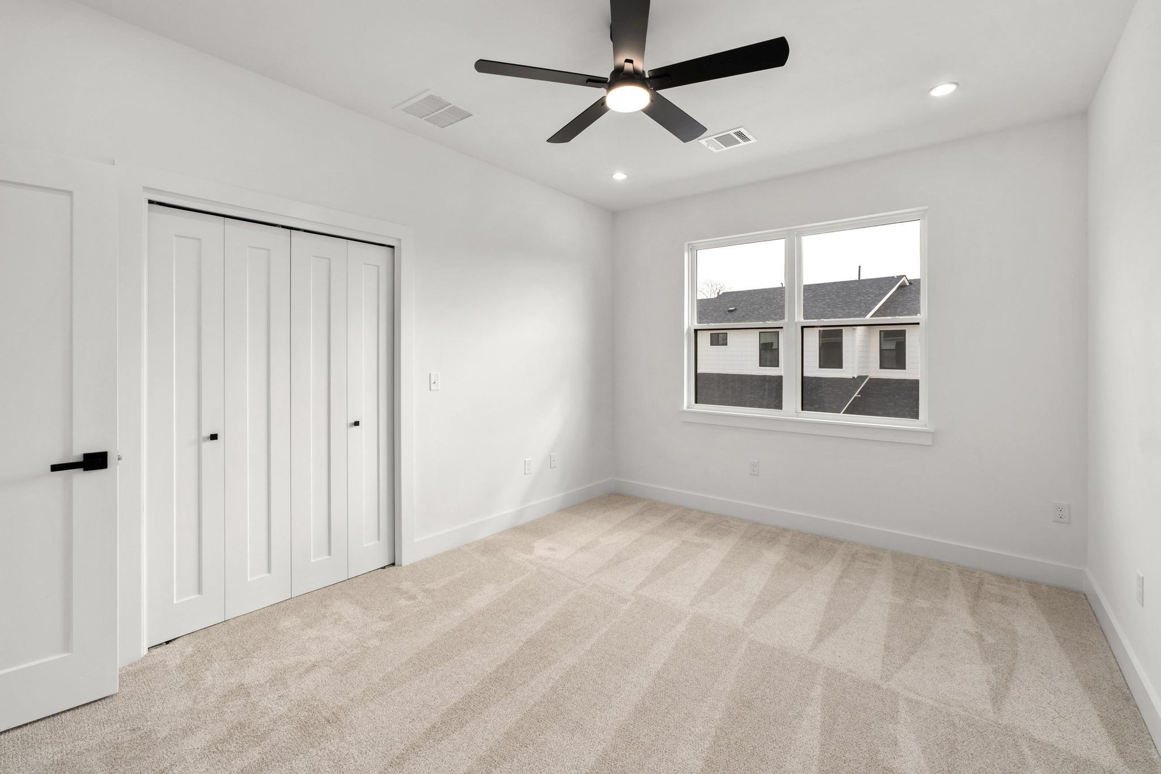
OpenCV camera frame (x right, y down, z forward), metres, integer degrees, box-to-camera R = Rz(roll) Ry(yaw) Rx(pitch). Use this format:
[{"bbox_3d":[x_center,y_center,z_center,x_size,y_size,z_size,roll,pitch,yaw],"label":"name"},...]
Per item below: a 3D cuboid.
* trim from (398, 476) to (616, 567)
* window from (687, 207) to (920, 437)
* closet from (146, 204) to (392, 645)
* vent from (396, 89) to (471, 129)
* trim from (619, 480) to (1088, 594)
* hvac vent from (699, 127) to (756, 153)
[{"bbox_3d":[-0.388,1.030,3.943,0.020,0.140,2.240,4,5,40],"label":"trim"},{"bbox_3d":[1.657,-0.505,3.829,1.770,1.490,0.100,2,1,37],"label":"window"},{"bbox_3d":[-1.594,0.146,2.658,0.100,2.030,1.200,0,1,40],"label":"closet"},{"bbox_3d":[-0.844,-1.613,2.843,0.350,0.020,0.345,3,5,37],"label":"vent"},{"bbox_3d":[1.628,1.057,3.803,3.280,0.140,0.020,3,5,37],"label":"trim"},{"bbox_3d":[0.974,-1.621,3.186,0.300,0.020,0.250,3,5,37],"label":"hvac vent"}]

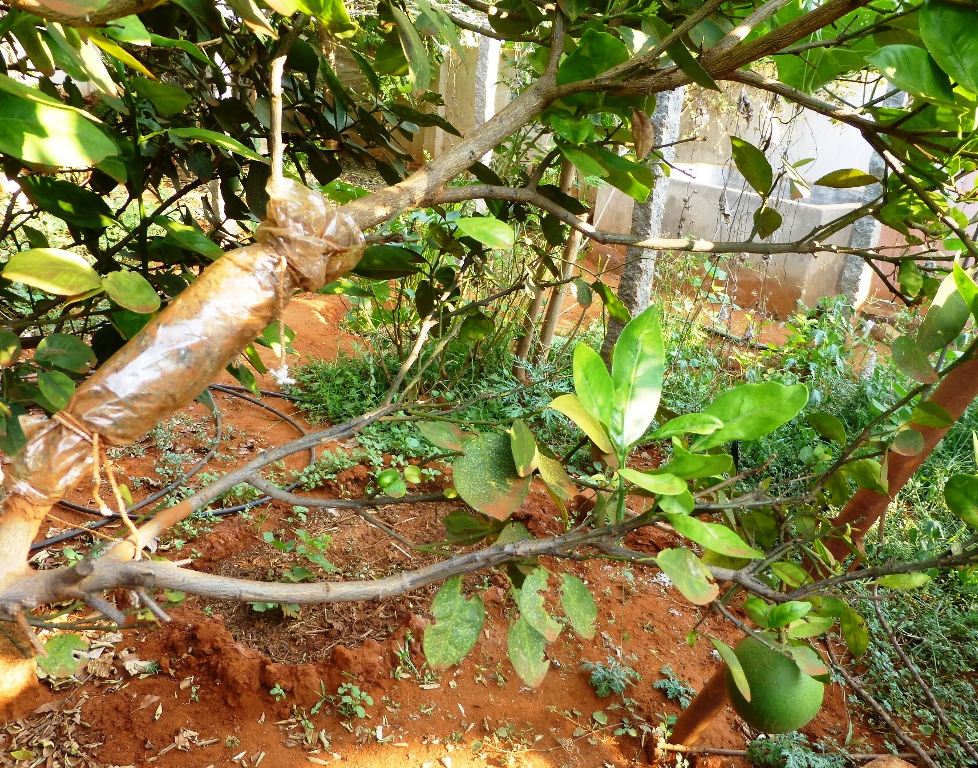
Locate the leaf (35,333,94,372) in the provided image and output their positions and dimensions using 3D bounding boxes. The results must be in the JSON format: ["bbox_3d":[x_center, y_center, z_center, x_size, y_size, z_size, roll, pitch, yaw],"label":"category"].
[{"bbox_3d":[-0.578,-0.037,0.968,0.084,0.020,0.055,3,53,3],"label":"leaf"}]

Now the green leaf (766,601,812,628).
[{"bbox_3d":[0.336,0.258,0.795,0.059,0.016,0.032,-20,44,-10],"label":"green leaf"}]

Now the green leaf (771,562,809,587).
[{"bbox_3d":[0.323,0.205,0.760,0.044,0.026,0.016,-20,19,-10],"label":"green leaf"}]

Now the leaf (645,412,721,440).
[{"bbox_3d":[0.197,0.043,0.720,0.088,0.015,0.034,-9,27,18],"label":"leaf"}]

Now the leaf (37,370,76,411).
[{"bbox_3d":[-0.536,0.008,0.880,0.040,0.055,0.016,-32,6,-18],"label":"leaf"}]

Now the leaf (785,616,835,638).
[{"bbox_3d":[0.308,0.233,0.680,0.047,0.016,0.025,-5,58,-4],"label":"leaf"}]

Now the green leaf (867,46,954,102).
[{"bbox_3d":[0.451,-0.332,0.760,0.100,0.014,0.048,24,53,-18],"label":"green leaf"}]

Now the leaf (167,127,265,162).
[{"bbox_3d":[-0.383,-0.334,0.998,0.150,0.025,0.050,18,27,2],"label":"leaf"}]

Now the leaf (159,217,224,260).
[{"bbox_3d":[-0.453,-0.220,1.080,0.130,0.022,0.048,33,37,0],"label":"leaf"}]

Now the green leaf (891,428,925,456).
[{"bbox_3d":[0.520,0.072,0.880,0.042,0.035,0.015,0,-18,0],"label":"green leaf"}]

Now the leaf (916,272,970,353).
[{"bbox_3d":[0.498,-0.079,0.780,0.043,0.090,0.012,28,-6,27],"label":"leaf"}]

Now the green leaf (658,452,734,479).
[{"bbox_3d":[0.211,0.084,0.730,0.085,0.014,0.035,-7,35,15],"label":"green leaf"}]

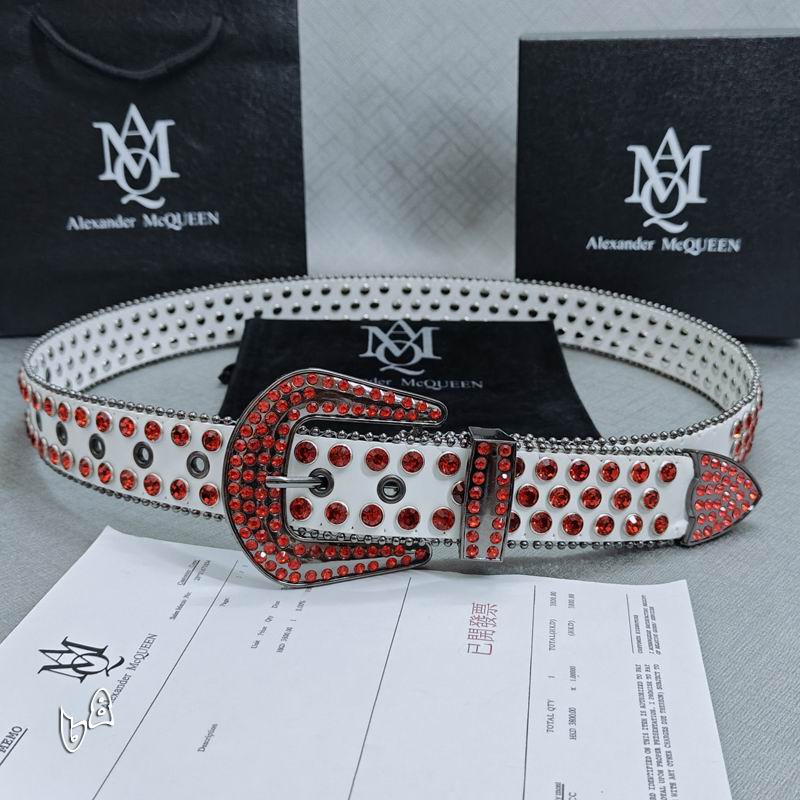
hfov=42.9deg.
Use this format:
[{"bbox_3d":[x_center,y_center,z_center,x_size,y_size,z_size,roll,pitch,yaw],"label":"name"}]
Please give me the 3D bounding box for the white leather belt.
[{"bbox_3d":[-0.003,-0.025,0.470,0.316,0.076,0.323,2,20,4],"label":"white leather belt"}]

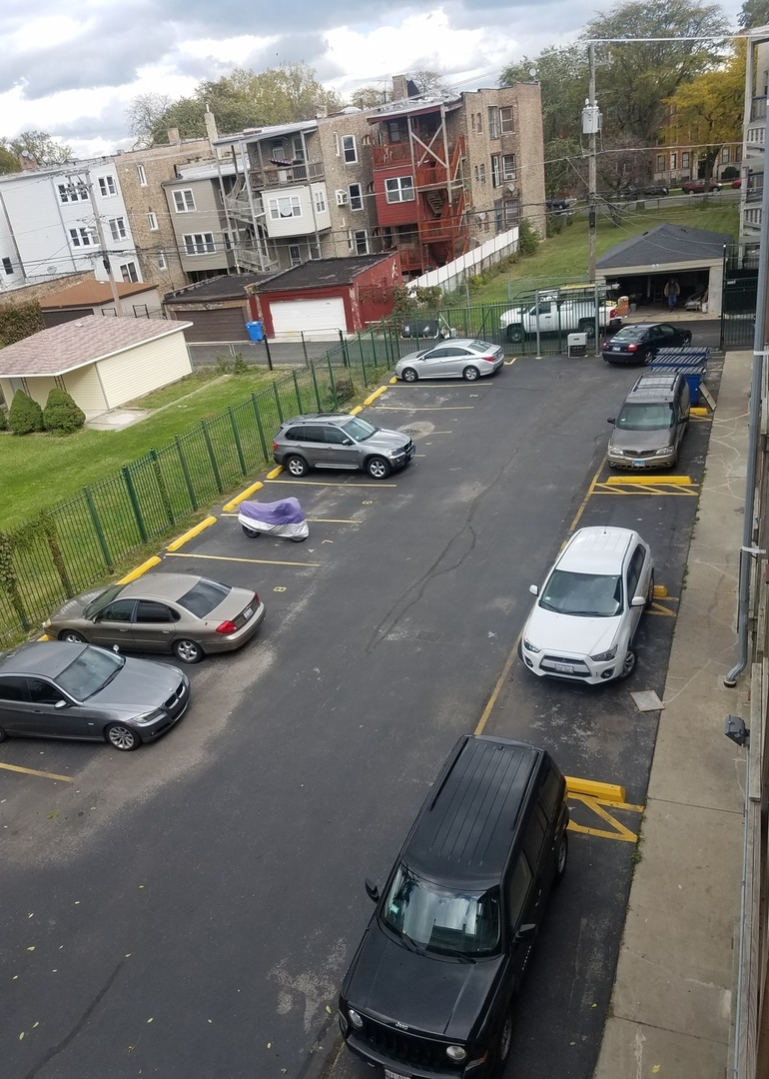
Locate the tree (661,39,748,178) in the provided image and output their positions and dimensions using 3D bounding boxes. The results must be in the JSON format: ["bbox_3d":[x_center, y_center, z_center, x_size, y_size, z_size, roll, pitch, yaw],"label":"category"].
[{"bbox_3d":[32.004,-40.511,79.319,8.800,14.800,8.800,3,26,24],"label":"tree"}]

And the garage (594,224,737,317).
[{"bbox_3d":[14.478,-14.201,42.066,6.150,4.050,7.400,3,26,24],"label":"garage"}]

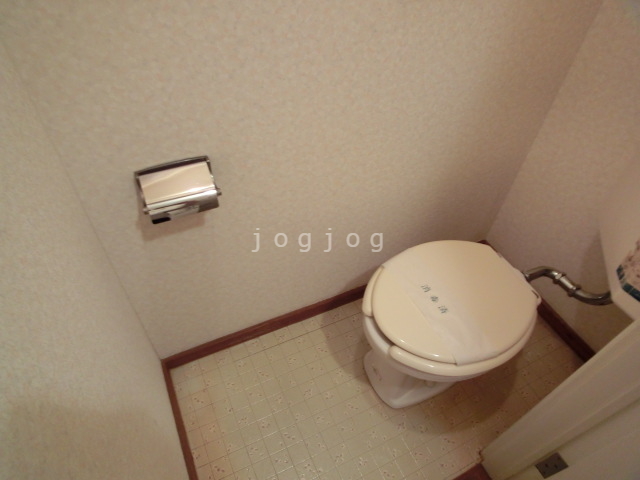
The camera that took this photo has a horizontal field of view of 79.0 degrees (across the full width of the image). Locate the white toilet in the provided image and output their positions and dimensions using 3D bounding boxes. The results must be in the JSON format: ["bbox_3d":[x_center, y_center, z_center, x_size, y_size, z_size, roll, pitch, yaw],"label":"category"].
[{"bbox_3d":[0.359,0.280,1.172,0.543,0.405,0.380,-17,49,-20],"label":"white toilet"}]

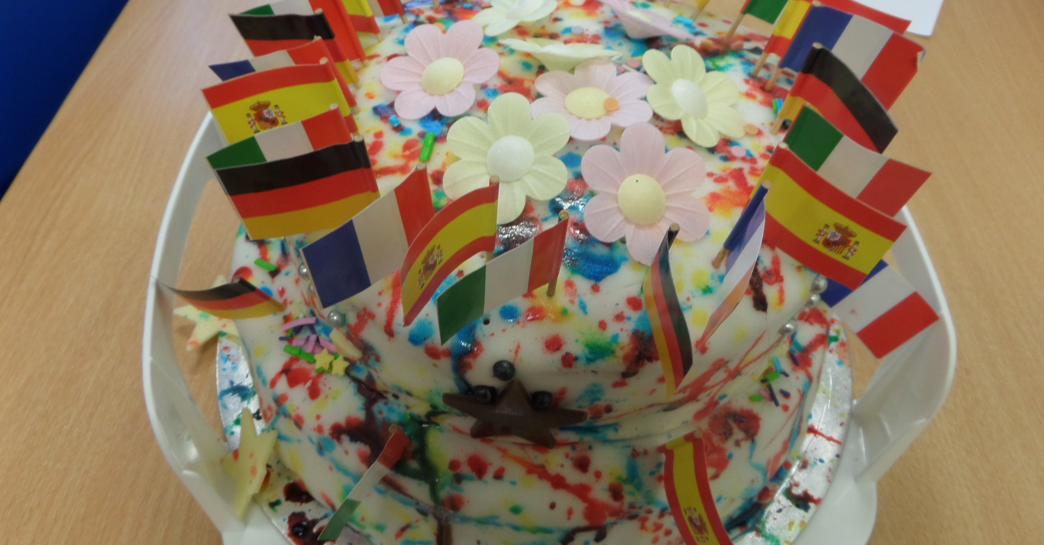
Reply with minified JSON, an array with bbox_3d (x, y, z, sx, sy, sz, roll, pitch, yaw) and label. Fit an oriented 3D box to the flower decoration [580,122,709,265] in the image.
[{"bbox_3d":[0.032,-0.020,0.189,0.036,0.009,0.037,0,88,8],"label":"flower decoration"}]

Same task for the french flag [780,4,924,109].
[{"bbox_3d":[0.097,-0.062,0.212,0.034,0.025,0.006,28,61,12],"label":"french flag"}]

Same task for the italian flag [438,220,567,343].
[{"bbox_3d":[-0.004,0.003,0.160,0.034,0.025,0.004,-31,66,-18],"label":"italian flag"}]

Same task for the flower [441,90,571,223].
[{"bbox_3d":[-0.004,-0.031,0.199,0.036,0.009,0.036,0,80,-2],"label":"flower"}]

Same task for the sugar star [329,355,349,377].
[{"bbox_3d":[-0.054,0.028,0.215,0.007,0.002,0.006,6,78,26],"label":"sugar star"}]

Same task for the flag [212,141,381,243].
[{"bbox_3d":[-0.052,-0.019,0.176,0.034,0.025,0.004,-12,51,-7],"label":"flag"}]

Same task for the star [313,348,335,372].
[{"bbox_3d":[-0.059,0.026,0.216,0.007,0.002,0.006,-1,70,22],"label":"star"}]

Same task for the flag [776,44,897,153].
[{"bbox_3d":[0.083,-0.040,0.193,0.005,0.027,0.033,-17,58,-16],"label":"flag"}]

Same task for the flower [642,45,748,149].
[{"bbox_3d":[0.050,-0.052,0.217,0.035,0.011,0.035,7,73,-25],"label":"flower"}]

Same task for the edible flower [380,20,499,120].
[{"bbox_3d":[-0.024,-0.061,0.224,0.037,0.008,0.038,-5,70,13],"label":"edible flower"}]

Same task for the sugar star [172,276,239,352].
[{"bbox_3d":[-0.121,0.016,0.290,0.036,0.005,0.036,1,51,4],"label":"sugar star"}]

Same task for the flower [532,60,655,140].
[{"bbox_3d":[0.021,-0.051,0.216,0.036,0.010,0.036,4,54,0],"label":"flower"}]

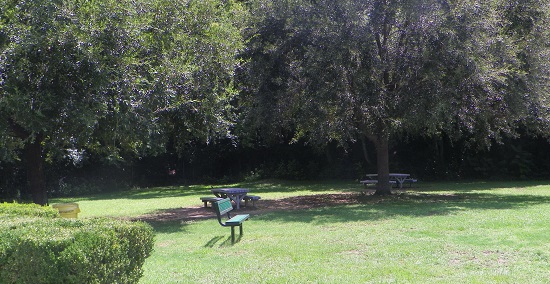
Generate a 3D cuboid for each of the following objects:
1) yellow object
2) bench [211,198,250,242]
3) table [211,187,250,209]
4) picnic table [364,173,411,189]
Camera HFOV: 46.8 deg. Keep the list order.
[{"bbox_3d":[-4.731,1.790,14.385,0.620,0.780,0.620,0,-2,0],"label":"yellow object"},{"bbox_3d":[-0.896,1.656,13.504,0.540,0.860,1.850,0,-2,3],"label":"bench"},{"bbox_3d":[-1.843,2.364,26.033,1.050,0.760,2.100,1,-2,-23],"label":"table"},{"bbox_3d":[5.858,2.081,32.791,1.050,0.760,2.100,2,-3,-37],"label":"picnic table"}]

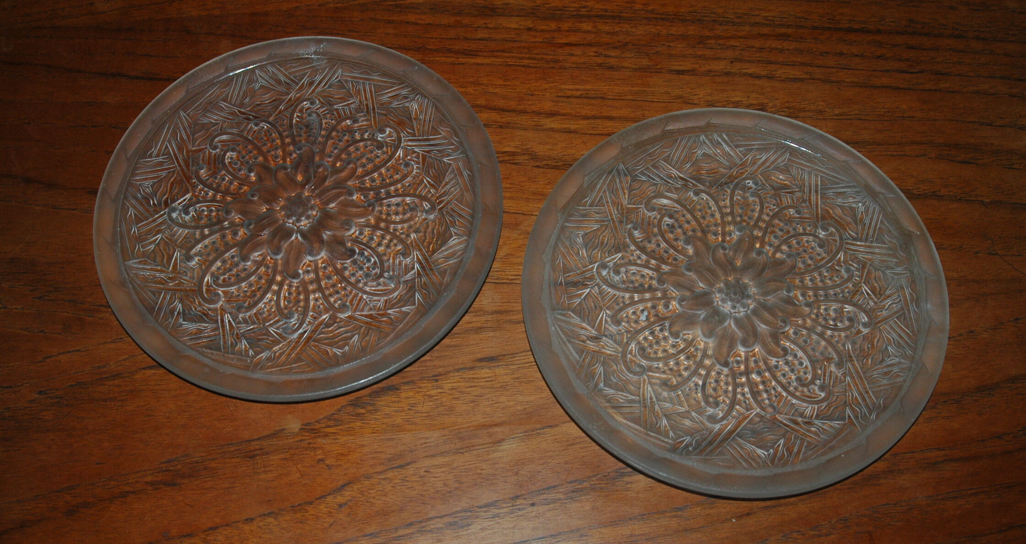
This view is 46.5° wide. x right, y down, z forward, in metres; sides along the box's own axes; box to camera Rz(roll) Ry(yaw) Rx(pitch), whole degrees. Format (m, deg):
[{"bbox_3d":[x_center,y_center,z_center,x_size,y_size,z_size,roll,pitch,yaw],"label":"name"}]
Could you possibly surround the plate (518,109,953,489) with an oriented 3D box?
[{"bbox_3d":[0.146,0.015,0.798,0.280,0.025,0.280,0,66,1],"label":"plate"}]

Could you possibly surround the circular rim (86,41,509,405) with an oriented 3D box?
[{"bbox_3d":[-0.146,-0.041,0.826,0.280,0.025,0.280,0,66,1],"label":"circular rim"}]

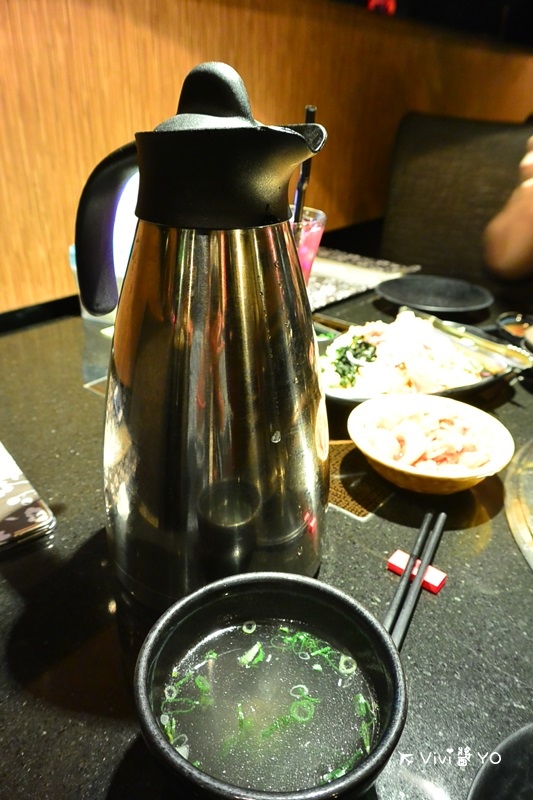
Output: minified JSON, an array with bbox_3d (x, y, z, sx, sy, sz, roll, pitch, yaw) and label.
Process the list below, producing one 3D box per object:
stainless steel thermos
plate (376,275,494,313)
[{"bbox_3d":[-0.033,-0.030,0.346,0.153,0.288,0.144,12,29,18],"label":"stainless steel thermos"},{"bbox_3d":[0.241,-0.145,0.868,0.161,0.022,0.161,2,28,0],"label":"plate"}]

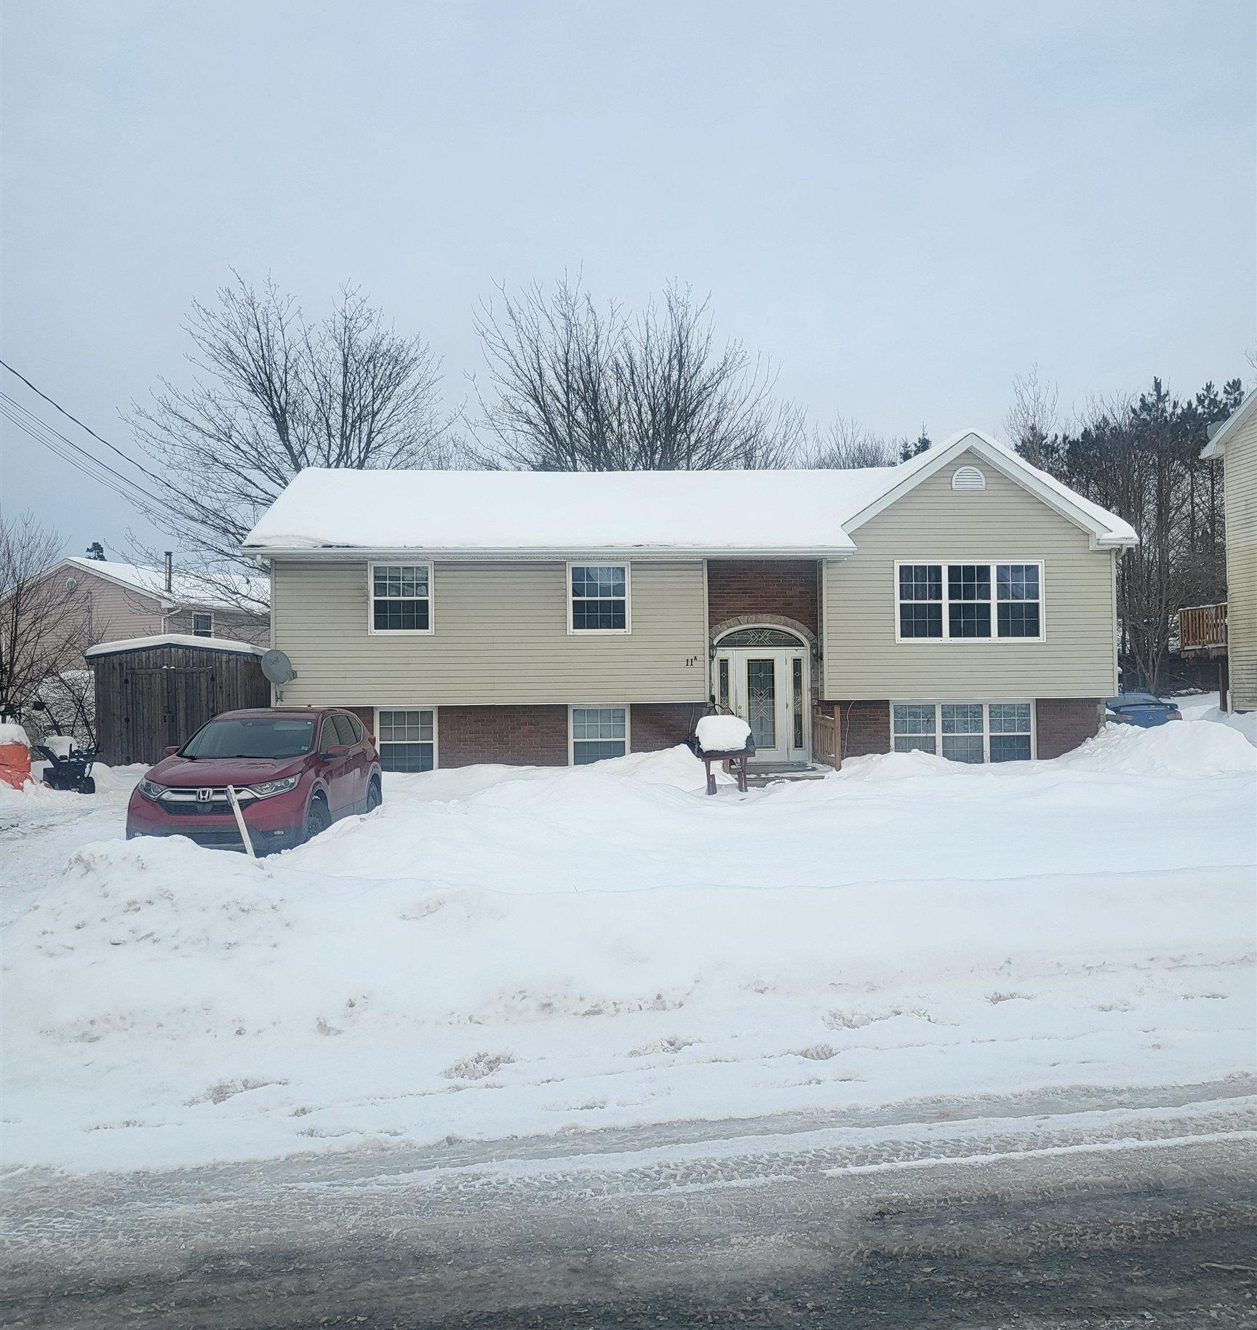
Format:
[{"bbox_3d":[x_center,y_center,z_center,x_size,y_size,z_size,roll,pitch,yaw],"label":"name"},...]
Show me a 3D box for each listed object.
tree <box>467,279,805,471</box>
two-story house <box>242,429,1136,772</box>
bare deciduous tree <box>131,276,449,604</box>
[{"bbox_3d":[0.286,-4.315,36.324,9.720,13.510,9.230,-1,-1,-4],"label":"tree"},{"bbox_3d":[0.952,-0.905,26.193,15.330,6.050,9.700,-1,-1,-4],"label":"two-story house"},{"bbox_3d":[-9.068,-3.950,33.833,8.740,12.860,8.470,-1,-1,-4],"label":"bare deciduous tree"}]

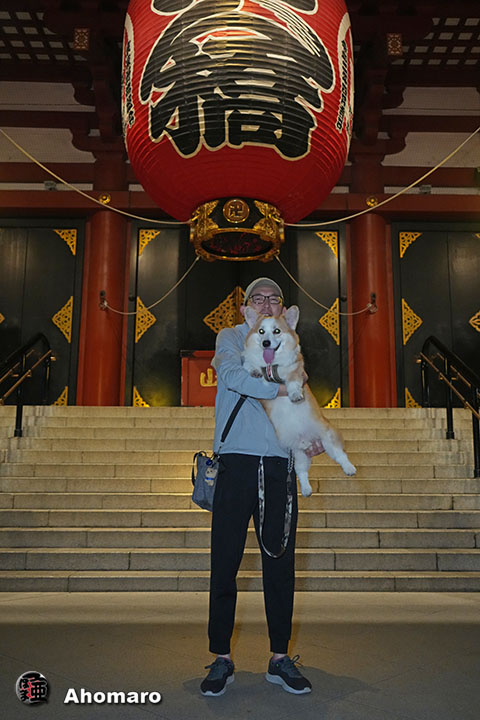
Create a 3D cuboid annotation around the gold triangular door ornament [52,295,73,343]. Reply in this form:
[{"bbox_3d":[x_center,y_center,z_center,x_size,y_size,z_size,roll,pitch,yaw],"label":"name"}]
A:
[{"bbox_3d":[-3.148,-0.715,10.640,0.341,0.847,0.040,0,-9,0],"label":"gold triangular door ornament"}]

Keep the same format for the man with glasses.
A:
[{"bbox_3d":[0.073,0.475,2.580,0.500,1.744,0.440,0,-9,0],"label":"man with glasses"}]

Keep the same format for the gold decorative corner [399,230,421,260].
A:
[{"bbox_3d":[3.104,-2.078,10.861,0.393,0.501,0.040,0,-9,0],"label":"gold decorative corner"}]

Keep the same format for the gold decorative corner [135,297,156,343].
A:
[{"bbox_3d":[-1.658,-0.712,10.641,0.346,0.842,0.040,0,-9,0],"label":"gold decorative corner"}]

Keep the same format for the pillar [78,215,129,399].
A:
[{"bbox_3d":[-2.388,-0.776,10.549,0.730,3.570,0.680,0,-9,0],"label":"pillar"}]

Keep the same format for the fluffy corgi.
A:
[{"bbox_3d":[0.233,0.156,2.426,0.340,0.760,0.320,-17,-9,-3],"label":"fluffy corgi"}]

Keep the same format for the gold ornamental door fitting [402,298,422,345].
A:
[{"bbox_3d":[3.072,-0.685,10.641,0.346,0.835,0.040,0,-9,0],"label":"gold ornamental door fitting"}]

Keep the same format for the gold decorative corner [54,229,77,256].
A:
[{"bbox_3d":[-3.159,-2.121,10.863,0.411,0.495,0.040,0,-9,0],"label":"gold decorative corner"}]

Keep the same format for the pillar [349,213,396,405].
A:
[{"bbox_3d":[2.312,-0.765,10.551,0.730,3.595,0.680,0,-9,0],"label":"pillar"}]

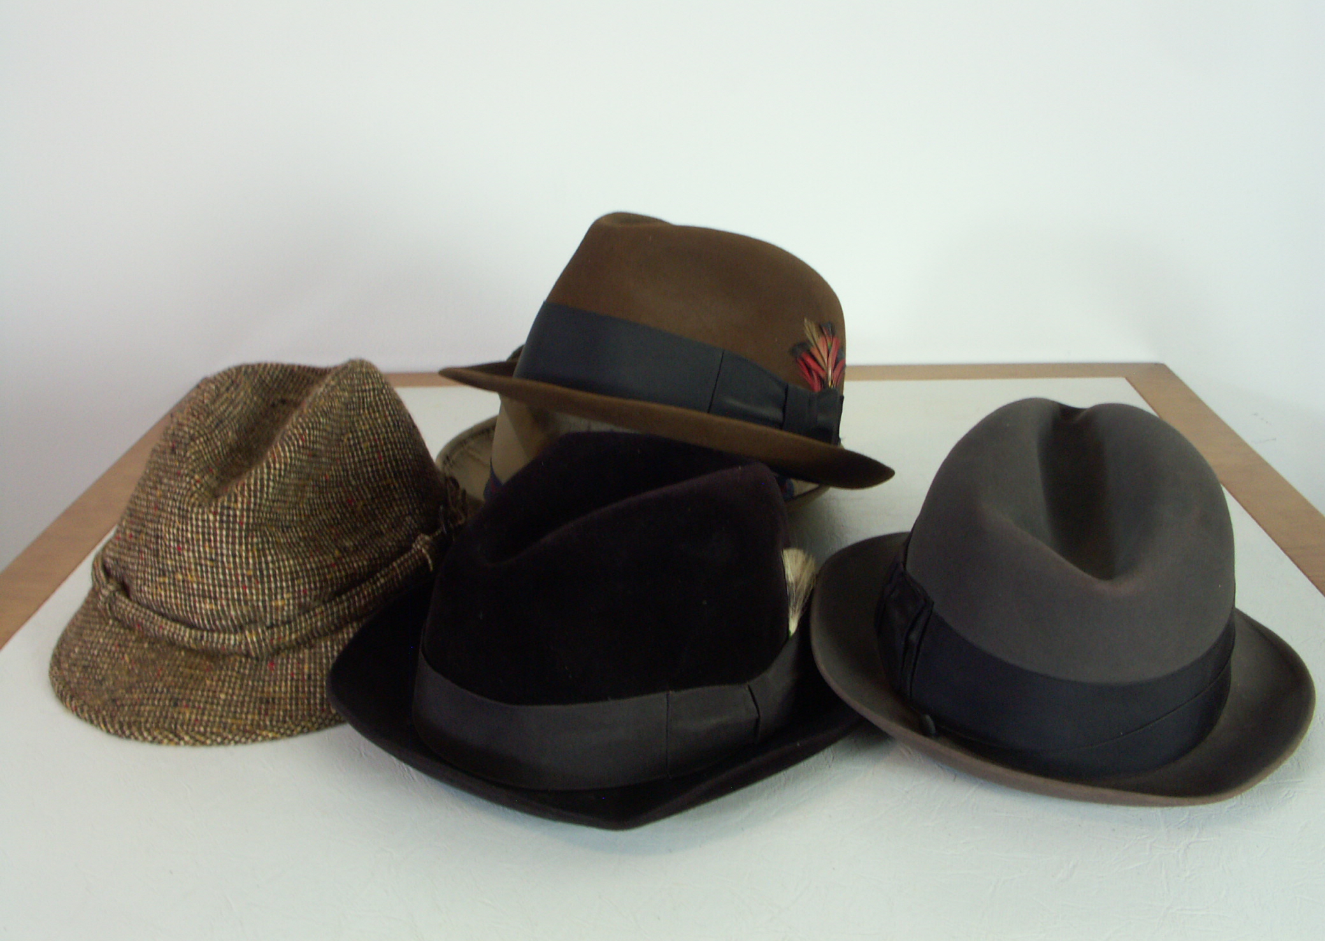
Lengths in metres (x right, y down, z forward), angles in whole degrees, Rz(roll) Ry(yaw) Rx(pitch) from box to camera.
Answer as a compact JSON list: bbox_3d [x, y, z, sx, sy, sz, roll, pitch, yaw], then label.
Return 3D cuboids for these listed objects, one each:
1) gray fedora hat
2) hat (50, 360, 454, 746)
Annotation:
[{"bbox_3d":[0.209,0.045,0.696,0.254,0.132,0.292,2,23,9],"label":"gray fedora hat"},{"bbox_3d":[-0.223,0.028,0.765,0.238,0.136,0.286,3,23,9],"label":"hat"}]

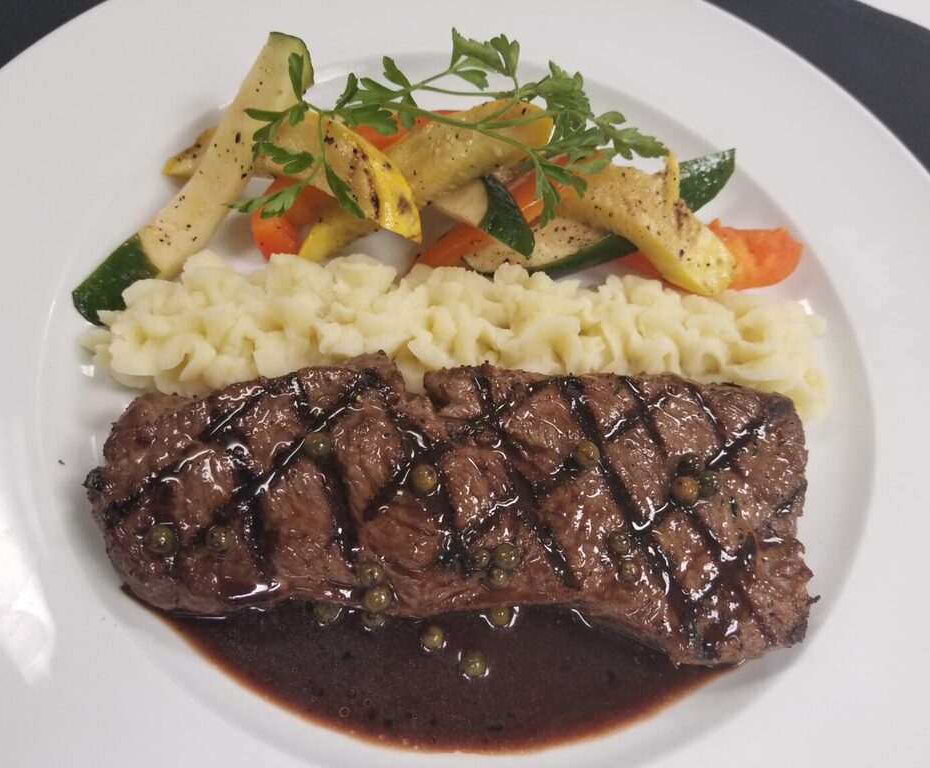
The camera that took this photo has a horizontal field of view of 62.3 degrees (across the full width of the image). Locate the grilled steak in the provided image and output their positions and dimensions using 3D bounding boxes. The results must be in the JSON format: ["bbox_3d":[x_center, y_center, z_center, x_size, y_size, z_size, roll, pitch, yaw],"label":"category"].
[{"bbox_3d":[0.000,0.026,0.176,0.159,0.022,0.063,6,63,-4],"label":"grilled steak"}]

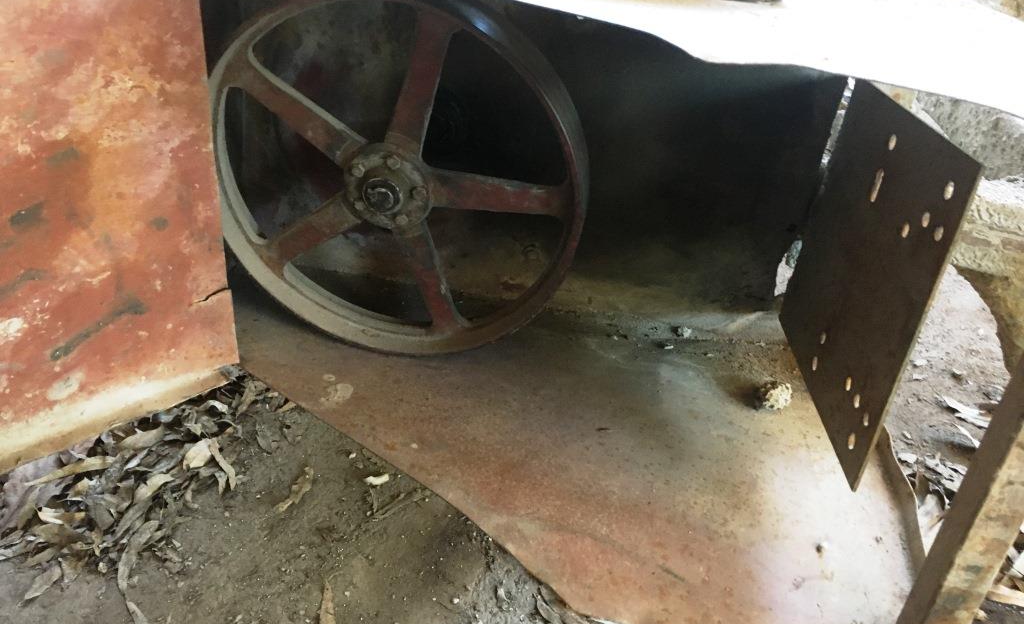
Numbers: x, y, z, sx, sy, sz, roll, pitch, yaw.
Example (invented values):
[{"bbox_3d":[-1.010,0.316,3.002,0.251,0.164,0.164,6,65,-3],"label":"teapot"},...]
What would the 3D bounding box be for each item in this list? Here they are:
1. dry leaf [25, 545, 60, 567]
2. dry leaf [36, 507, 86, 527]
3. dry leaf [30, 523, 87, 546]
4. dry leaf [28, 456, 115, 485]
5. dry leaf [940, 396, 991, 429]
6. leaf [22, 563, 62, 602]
[{"bbox_3d":[-0.700,0.365,1.282,0.024,0.020,0.060,18,33,20],"label":"dry leaf"},{"bbox_3d":[-0.564,0.256,1.075,0.061,0.015,0.018,8,33,3],"label":"dry leaf"},{"bbox_3d":[-0.561,0.276,1.063,0.066,0.015,0.022,9,33,5],"label":"dry leaf"},{"bbox_3d":[-0.577,0.209,1.126,0.102,0.018,0.018,-11,37,-24],"label":"dry leaf"},{"bbox_3d":[0.776,0.172,1.462,0.086,0.015,0.032,31,41,33],"label":"dry leaf"},{"bbox_3d":[-0.684,0.397,1.248,0.030,0.020,0.084,15,32,15],"label":"leaf"}]

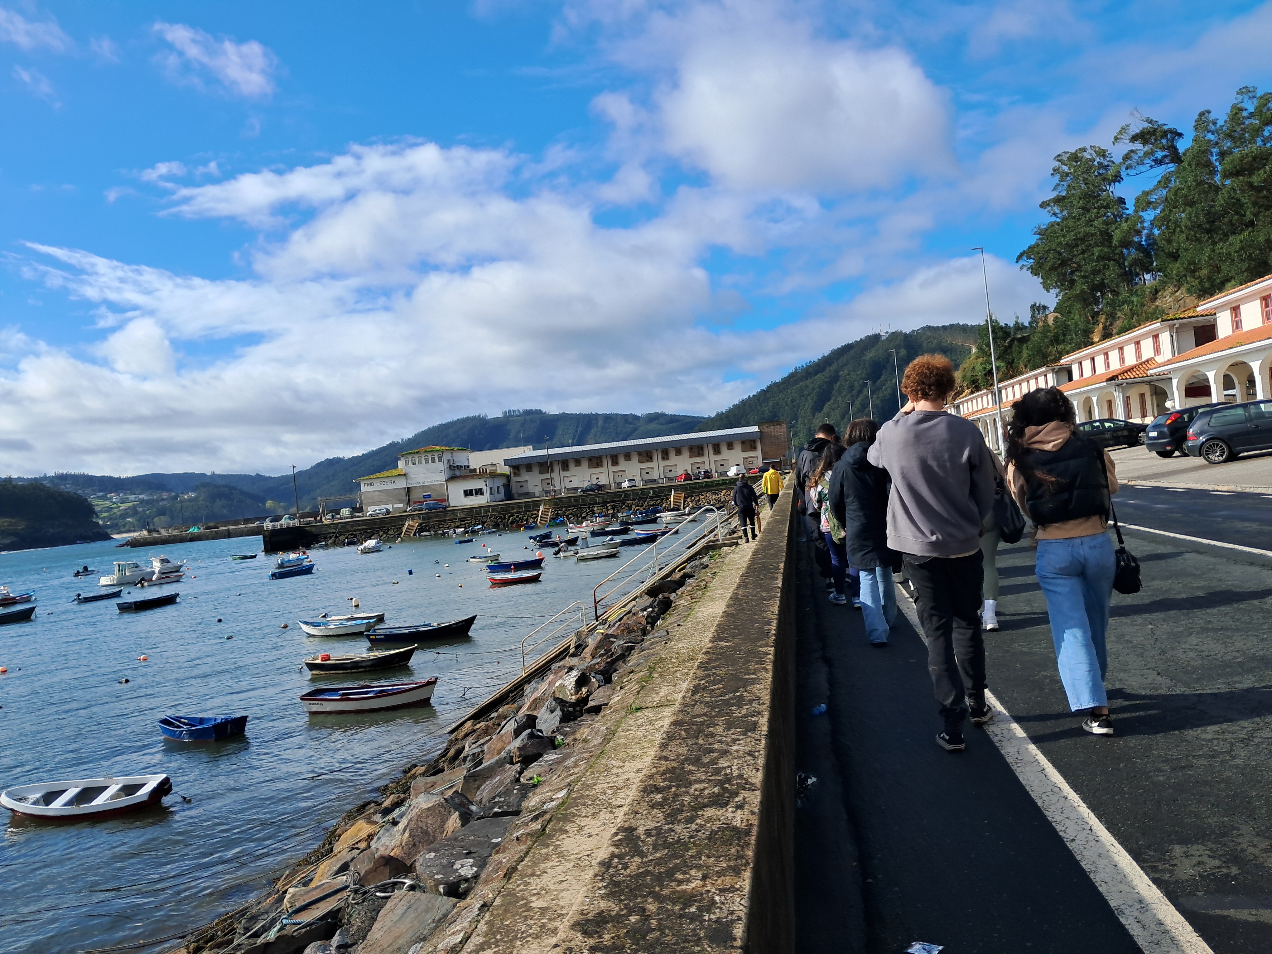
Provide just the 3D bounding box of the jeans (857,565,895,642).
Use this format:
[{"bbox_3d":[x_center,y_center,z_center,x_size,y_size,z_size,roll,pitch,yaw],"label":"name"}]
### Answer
[{"bbox_3d":[1.778,0.749,7.415,0.380,0.940,0.440,-6,0,9],"label":"jeans"}]

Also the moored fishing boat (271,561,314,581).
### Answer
[{"bbox_3d":[-32.321,9.051,93.971,4.300,0.950,1.650,-5,0,-42],"label":"moored fishing boat"}]

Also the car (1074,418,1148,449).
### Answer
[{"bbox_3d":[21.525,-2.007,45.701,4.600,1.420,1.800,-6,0,9],"label":"car"}]

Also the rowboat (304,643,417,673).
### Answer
[{"bbox_3d":[-10.282,6.848,37.348,4.200,0.820,1.450,-6,0,4],"label":"rowboat"}]

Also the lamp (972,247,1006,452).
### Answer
[{"bbox_3d":[15.048,-4.909,42.316,0.650,9.670,0.250,-6,0,9],"label":"lamp"}]

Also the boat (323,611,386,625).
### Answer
[{"bbox_3d":[-14.311,7.246,50.870,3.450,0.580,1.400,-6,0,8],"label":"boat"}]

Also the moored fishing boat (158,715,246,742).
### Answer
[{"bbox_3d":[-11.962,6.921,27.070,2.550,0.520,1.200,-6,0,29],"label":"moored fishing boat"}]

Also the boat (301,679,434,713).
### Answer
[{"bbox_3d":[-7.915,6.593,29.944,4.100,0.800,1.500,-6,0,6],"label":"boat"}]

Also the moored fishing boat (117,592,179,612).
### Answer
[{"bbox_3d":[-37.699,9.690,77.003,1.600,0.950,4.500,-6,0,19],"label":"moored fishing boat"}]

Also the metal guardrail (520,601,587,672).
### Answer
[{"bbox_3d":[-2.207,4.350,26.796,1.890,1.840,0.070,-6,0,9],"label":"metal guardrail"}]

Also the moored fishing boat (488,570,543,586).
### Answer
[{"bbox_3d":[-7.884,6.703,65.470,3.650,0.560,1.450,-6,0,6],"label":"moored fishing boat"}]

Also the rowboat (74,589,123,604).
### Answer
[{"bbox_3d":[-49.292,10.854,90.552,1.500,1.020,4.500,-6,0,25],"label":"rowboat"}]

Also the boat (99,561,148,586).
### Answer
[{"bbox_3d":[-59.392,11.160,115.580,2.400,2.800,6.600,-6,0,15],"label":"boat"}]

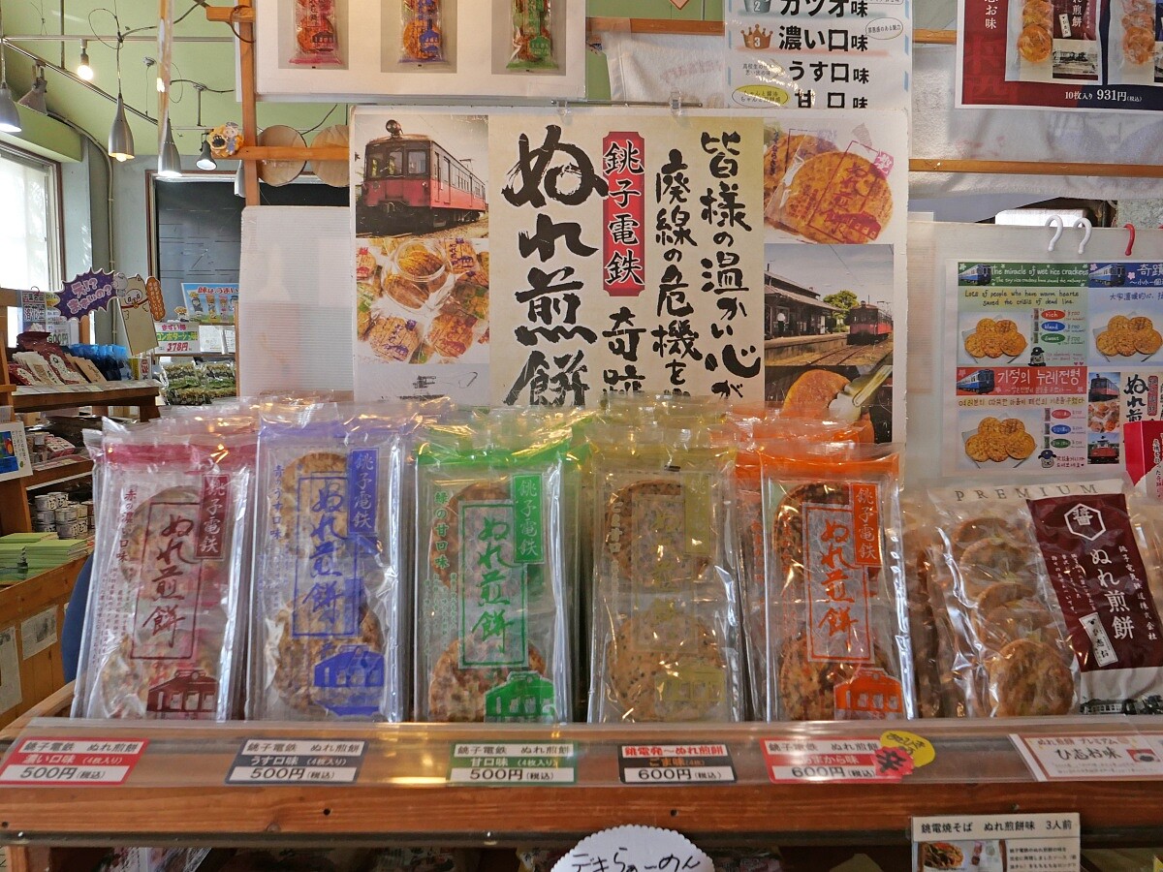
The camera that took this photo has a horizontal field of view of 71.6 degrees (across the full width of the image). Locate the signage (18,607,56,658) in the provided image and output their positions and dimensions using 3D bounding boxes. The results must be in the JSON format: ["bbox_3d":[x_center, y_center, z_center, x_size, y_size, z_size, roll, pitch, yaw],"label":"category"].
[{"bbox_3d":[-1.744,0.633,2.600,0.006,0.119,0.175,0,4,-3],"label":"signage"}]

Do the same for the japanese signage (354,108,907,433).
[{"bbox_3d":[0.052,-0.140,0.867,0.594,0.420,0.010,0,1,-1],"label":"japanese signage"}]

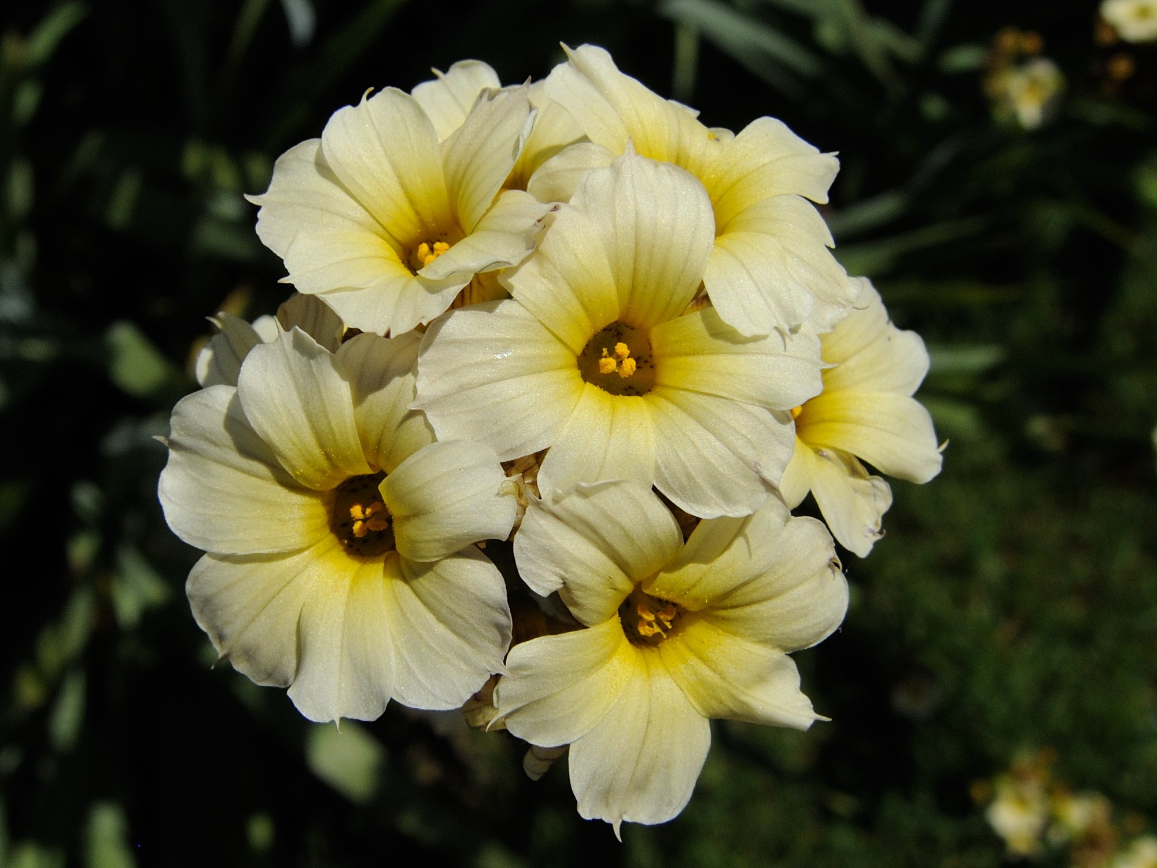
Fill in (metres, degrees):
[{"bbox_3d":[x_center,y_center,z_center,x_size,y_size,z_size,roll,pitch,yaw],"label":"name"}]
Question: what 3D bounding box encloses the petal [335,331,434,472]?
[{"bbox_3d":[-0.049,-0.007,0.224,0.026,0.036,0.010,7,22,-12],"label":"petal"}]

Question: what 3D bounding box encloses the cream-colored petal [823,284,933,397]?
[{"bbox_3d":[0.072,-0.020,0.237,0.029,0.031,0.009,49,16,8],"label":"cream-colored petal"}]

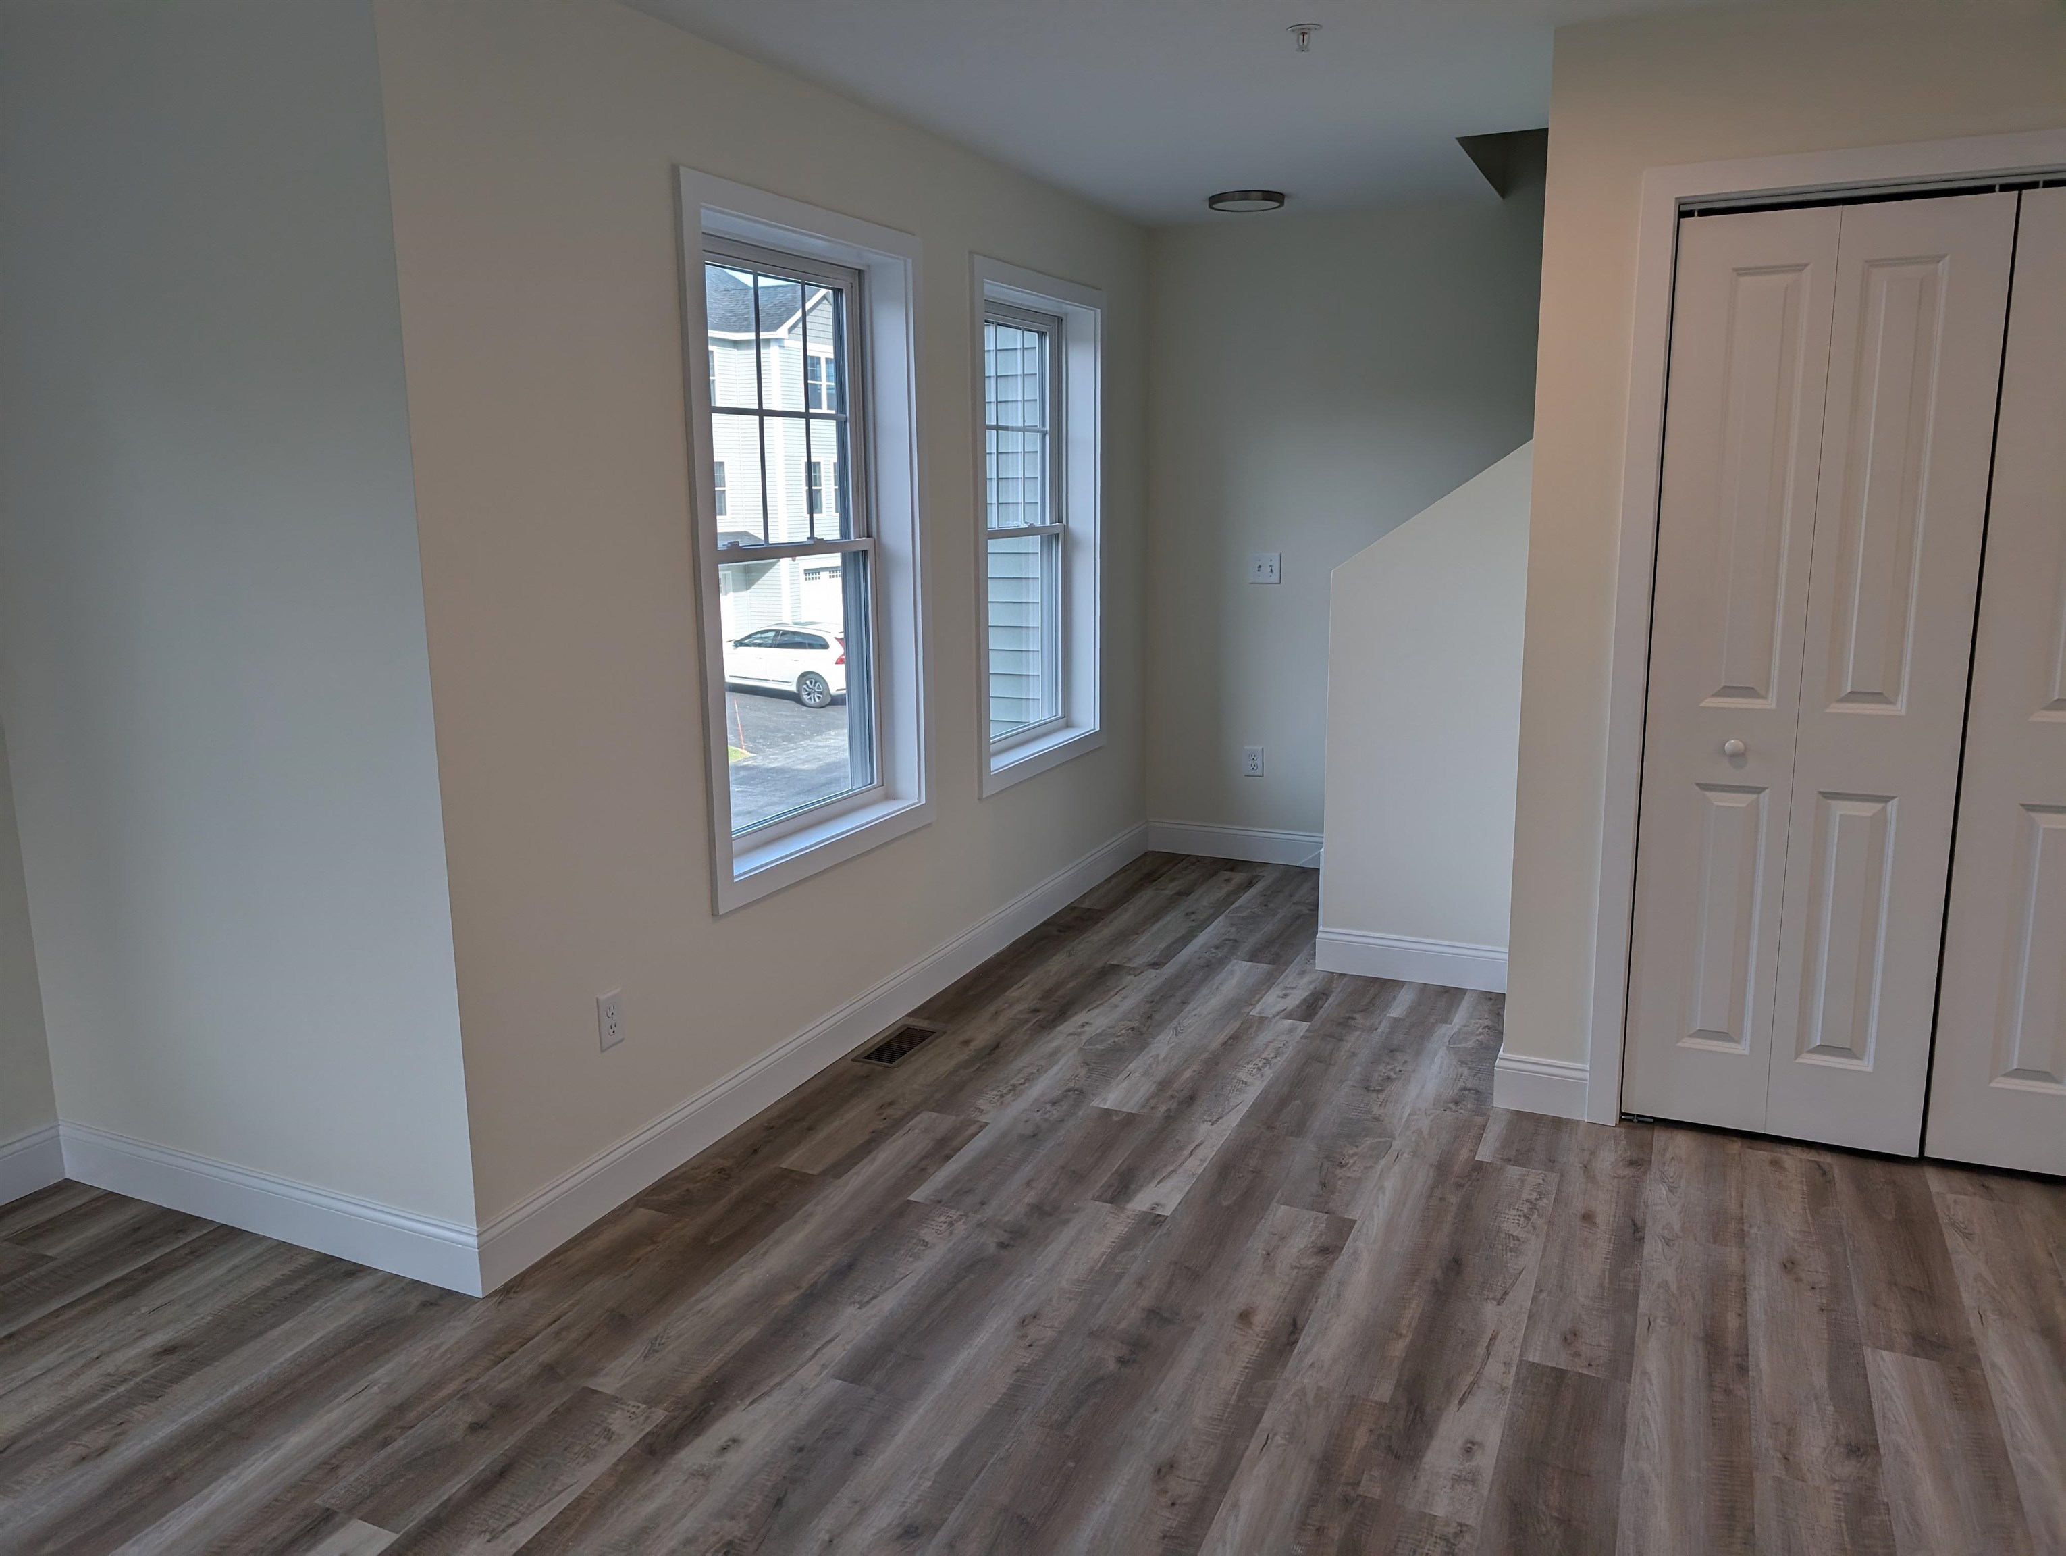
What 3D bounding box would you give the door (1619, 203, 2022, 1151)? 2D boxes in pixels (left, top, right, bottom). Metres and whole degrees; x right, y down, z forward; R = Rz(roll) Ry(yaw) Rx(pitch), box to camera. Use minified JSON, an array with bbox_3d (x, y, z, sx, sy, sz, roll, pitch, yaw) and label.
[{"bbox_3d":[1.641,-0.171,3.064,0.596,1.982,0.036,4,12,24],"label":"door"}]

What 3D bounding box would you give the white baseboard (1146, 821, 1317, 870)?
[{"bbox_3d":[0.816,0.264,5.820,0.754,0.136,0.016,4,12,24],"label":"white baseboard"}]

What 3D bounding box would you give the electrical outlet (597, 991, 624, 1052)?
[{"bbox_3d":[-0.886,0.507,3.012,0.008,0.115,0.071,4,12,24],"label":"electrical outlet"}]

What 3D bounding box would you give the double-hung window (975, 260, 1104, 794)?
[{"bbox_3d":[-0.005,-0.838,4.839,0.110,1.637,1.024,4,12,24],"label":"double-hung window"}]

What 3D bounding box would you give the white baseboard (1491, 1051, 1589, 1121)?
[{"bbox_3d":[1.211,0.734,3.411,0.207,0.136,0.016,4,12,24],"label":"white baseboard"}]

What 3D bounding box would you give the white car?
[{"bbox_3d":[-5.447,-2.540,31.023,4.640,1.710,1.900,4,12,24],"label":"white car"}]

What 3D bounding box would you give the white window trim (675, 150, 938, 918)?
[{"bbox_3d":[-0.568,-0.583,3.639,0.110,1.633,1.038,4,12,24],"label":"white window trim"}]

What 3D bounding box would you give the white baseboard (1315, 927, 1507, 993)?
[{"bbox_3d":[1.172,0.554,4.324,0.639,0.136,0.016,4,12,24],"label":"white baseboard"}]

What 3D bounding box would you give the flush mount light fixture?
[{"bbox_3d":[0.737,-1.982,4.947,0.266,0.036,0.266,-1,11,0],"label":"flush mount light fixture"}]

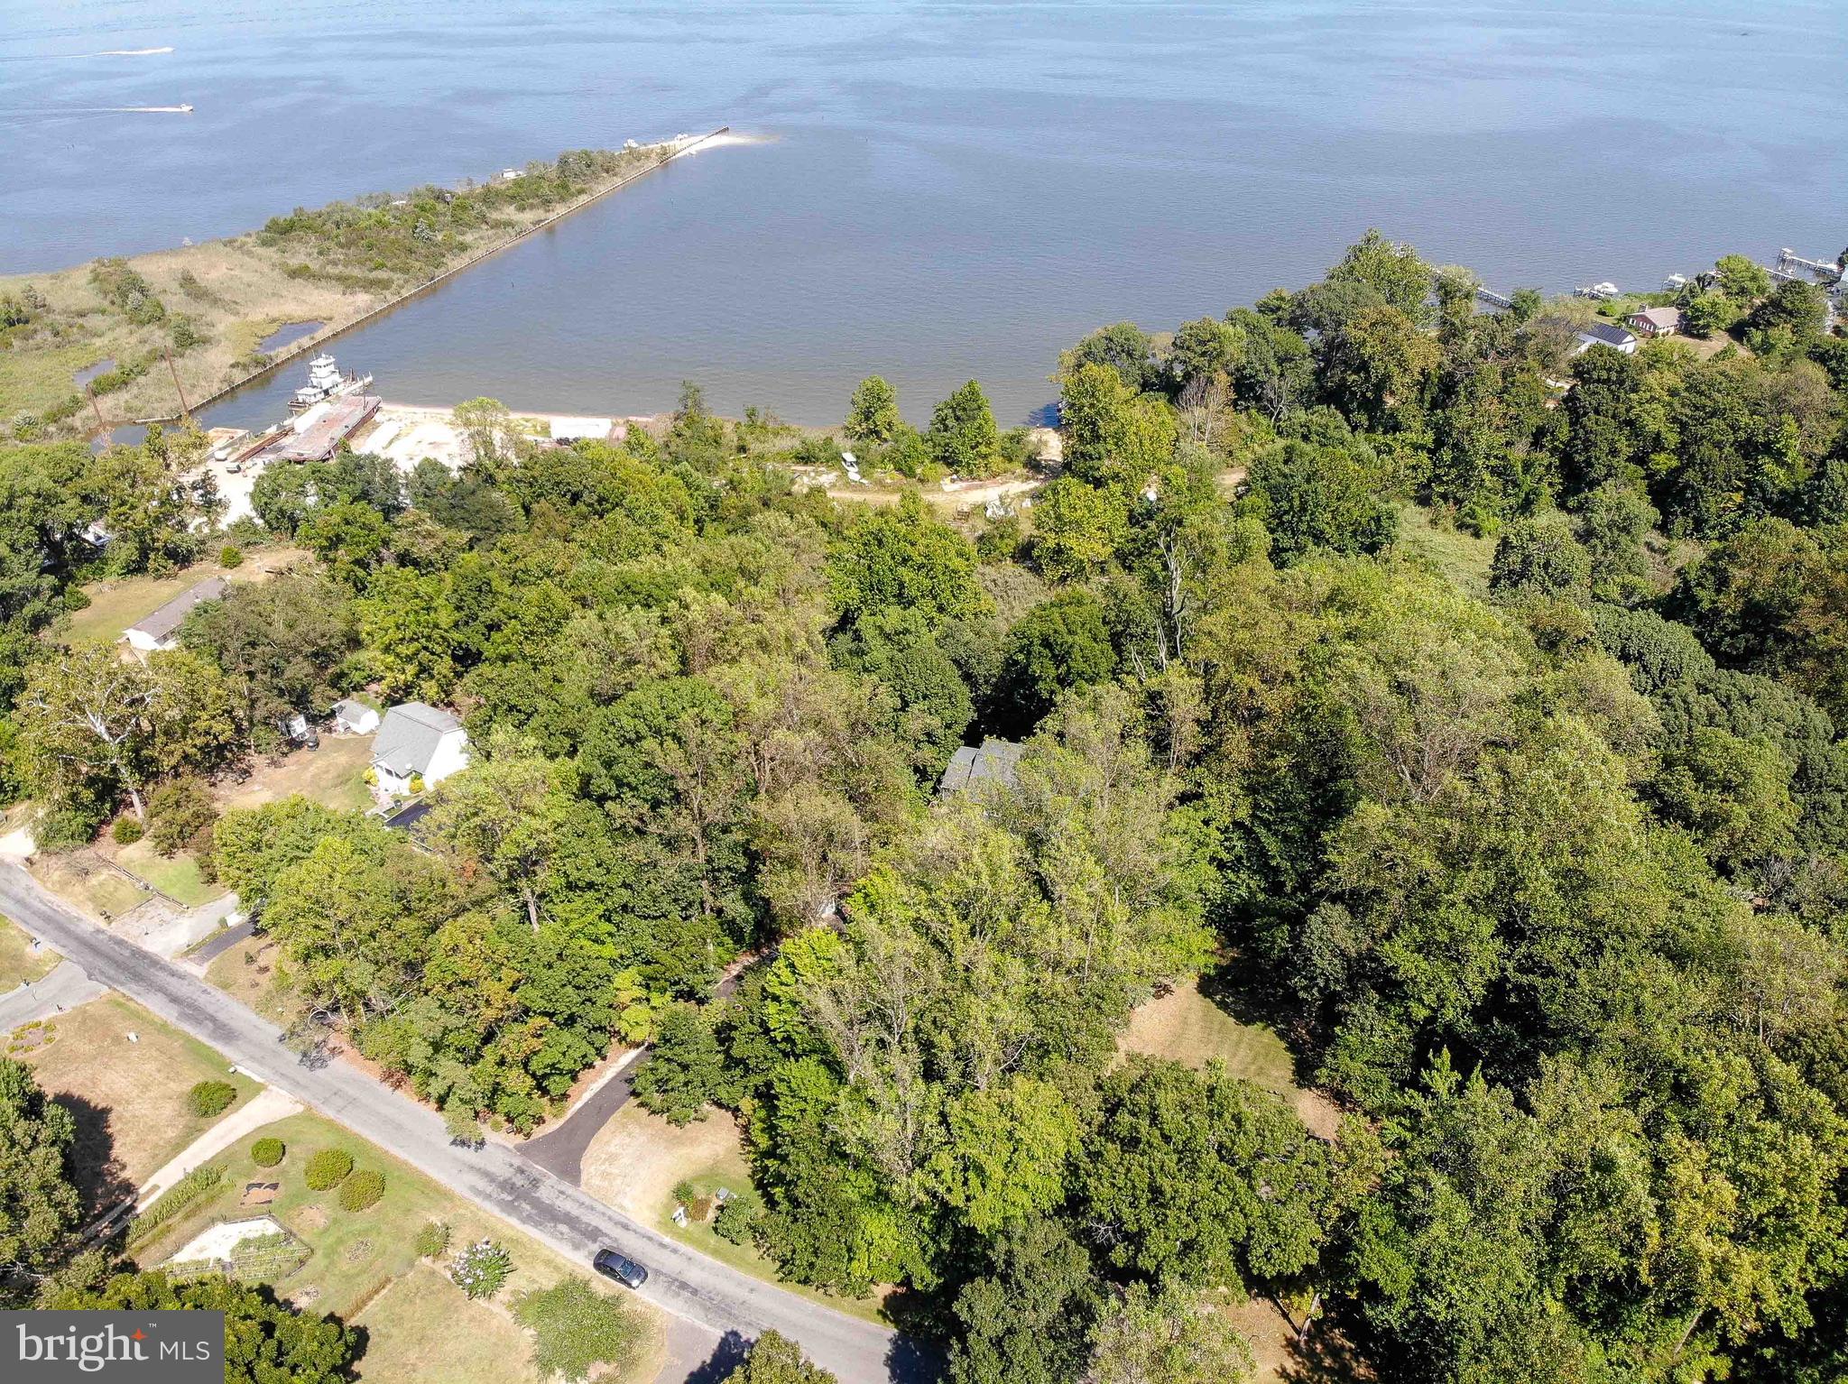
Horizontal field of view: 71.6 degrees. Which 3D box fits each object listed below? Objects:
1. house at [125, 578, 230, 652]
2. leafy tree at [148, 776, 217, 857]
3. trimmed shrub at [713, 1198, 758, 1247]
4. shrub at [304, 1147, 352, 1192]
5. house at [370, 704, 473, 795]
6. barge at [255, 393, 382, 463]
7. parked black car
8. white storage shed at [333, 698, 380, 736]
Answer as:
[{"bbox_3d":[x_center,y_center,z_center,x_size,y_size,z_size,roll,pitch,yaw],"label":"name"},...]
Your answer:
[{"bbox_3d":[-126.053,-13.255,218.689,8.000,4.400,18.200,12,36,17],"label":"house"},{"bbox_3d":[-97.323,16.496,168.233,8.600,7.500,8.600,0,34,0],"label":"leafy tree"},{"bbox_3d":[-17.987,50.508,121.831,4.100,3.000,4.100,0,34,0],"label":"trimmed shrub"},{"bbox_3d":[-59.108,47.462,127.151,4.600,2.100,4.100,-18,38,-24],"label":"shrub"},{"bbox_3d":[-71.648,8.013,180.540,11.100,7.800,10.200,20,39,27],"label":"house"},{"bbox_3d":[-139.500,-61.378,302.372,9.400,2.600,37.000,1,34,1],"label":"barge"},{"bbox_3d":[-28.140,53.416,118.897,4.780,1.460,1.840,15,37,21],"label":"parked black car"},{"bbox_3d":[-74.063,3.110,167.894,4.200,2.900,2.900,19,38,27],"label":"white storage shed"}]

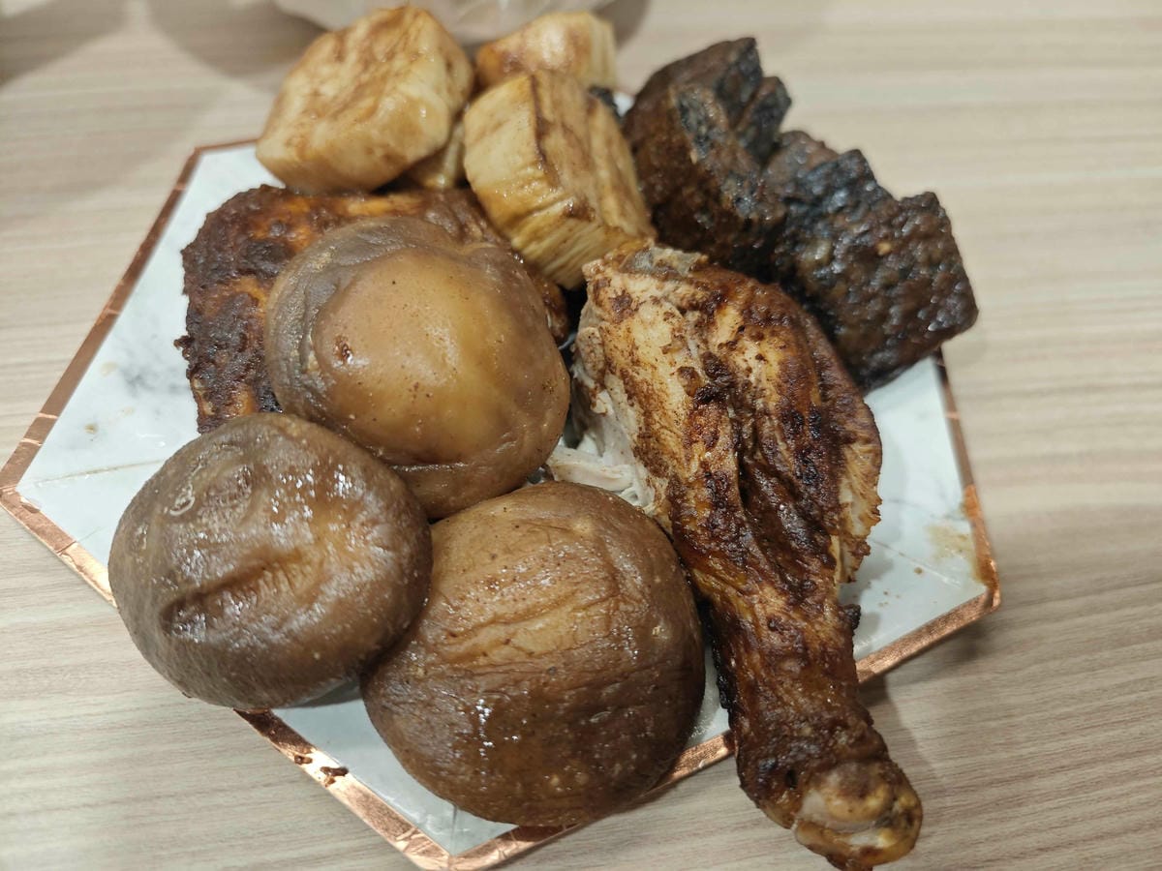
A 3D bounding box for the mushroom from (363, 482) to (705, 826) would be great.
[{"bbox_3d":[-0.008,0.035,0.138,0.062,0.035,0.062,2,57,-3],"label":"mushroom"}]

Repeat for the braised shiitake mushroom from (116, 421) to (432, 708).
[{"bbox_3d":[-0.056,0.019,0.140,0.056,0.034,0.056,4,59,-6],"label":"braised shiitake mushroom"}]

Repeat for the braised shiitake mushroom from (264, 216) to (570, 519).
[{"bbox_3d":[-0.032,-0.016,0.155,0.063,0.031,0.063,2,79,-9],"label":"braised shiitake mushroom"}]

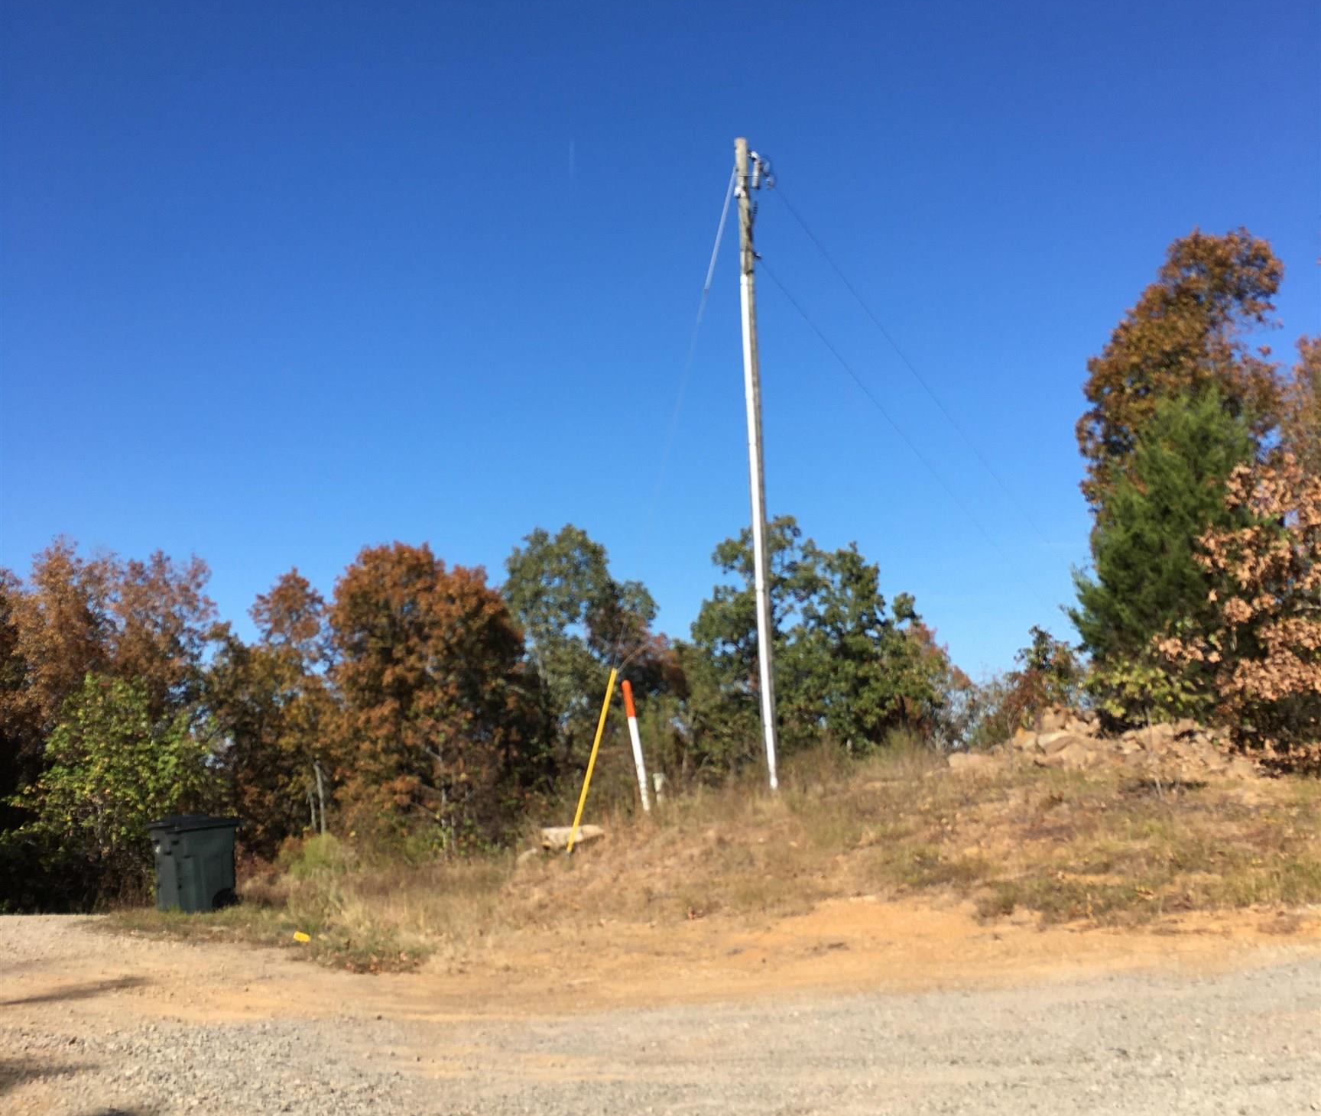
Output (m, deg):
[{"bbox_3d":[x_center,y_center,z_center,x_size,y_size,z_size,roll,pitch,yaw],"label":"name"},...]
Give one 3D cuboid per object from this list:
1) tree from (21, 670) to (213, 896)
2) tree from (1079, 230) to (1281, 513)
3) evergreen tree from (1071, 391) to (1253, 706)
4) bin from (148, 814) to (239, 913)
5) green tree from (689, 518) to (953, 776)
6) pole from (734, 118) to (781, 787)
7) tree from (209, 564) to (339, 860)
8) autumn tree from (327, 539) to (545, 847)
[{"bbox_3d":[-7.429,3.160,20.218,2.621,3.134,2.490,-3,-8,0],"label":"tree"},{"bbox_3d":[9.022,-1.411,25.627,3.585,9.005,3.585,-3,-8,0],"label":"tree"},{"bbox_3d":[7.108,-0.094,20.824,2.699,4.656,2.699,-3,-8,0],"label":"evergreen tree"},{"bbox_3d":[-5.533,3.639,17.500,0.680,1.110,0.840,-10,-10,40],"label":"bin"},{"bbox_3d":[3.121,1.779,28.358,5.316,5.141,4.518,-3,-8,0],"label":"green tree"},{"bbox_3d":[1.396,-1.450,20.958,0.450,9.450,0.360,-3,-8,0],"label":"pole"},{"bbox_3d":[-7.186,2.886,27.372,2.451,5.340,2.696,-3,-8,0],"label":"tree"},{"bbox_3d":[-3.974,2.457,26.383,3.838,5.499,3.838,-3,-8,0],"label":"autumn tree"}]

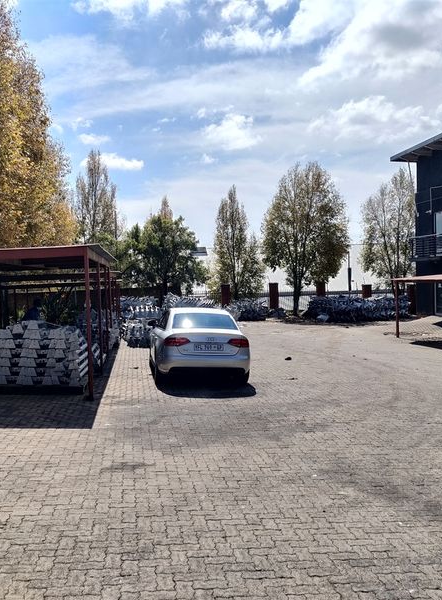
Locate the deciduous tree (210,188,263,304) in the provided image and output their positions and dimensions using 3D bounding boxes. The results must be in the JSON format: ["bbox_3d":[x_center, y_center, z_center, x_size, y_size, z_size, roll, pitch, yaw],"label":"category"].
[{"bbox_3d":[0.873,-2.750,33.000,2.750,6.500,2.750,-2,3,-7],"label":"deciduous tree"}]

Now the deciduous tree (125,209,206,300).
[{"bbox_3d":[-2.606,-1.808,29.300,3.900,5.000,3.900,-2,3,-7],"label":"deciduous tree"}]

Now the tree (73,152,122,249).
[{"bbox_3d":[-6.983,-4.010,35.000,2.700,8.900,2.700,-2,3,-7],"label":"tree"}]

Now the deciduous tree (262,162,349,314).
[{"bbox_3d":[4.117,-2.972,30.400,4.250,7.400,4.250,-2,3,-7],"label":"deciduous tree"}]

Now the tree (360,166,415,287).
[{"bbox_3d":[9.510,-3.317,34.500,3.700,7.900,3.700,-2,3,-7],"label":"tree"}]

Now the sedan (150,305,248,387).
[{"bbox_3d":[-0.505,0.880,13.380,1.840,1.430,4.700,1,1,-7],"label":"sedan"}]

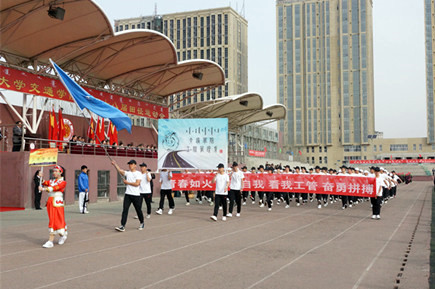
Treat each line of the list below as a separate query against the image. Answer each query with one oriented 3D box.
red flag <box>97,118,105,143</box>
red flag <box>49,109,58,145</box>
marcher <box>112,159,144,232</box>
[{"bbox_3d":[-7.159,-0.887,28.800,0.350,1.750,0.500,-2,-4,24],"label":"red flag"},{"bbox_3d":[-7.861,-0.763,22.562,0.250,1.863,0.450,-1,-4,25],"label":"red flag"},{"bbox_3d":[-2.279,1.326,12.204,0.660,1.800,0.850,-2,-4,29],"label":"marcher"}]

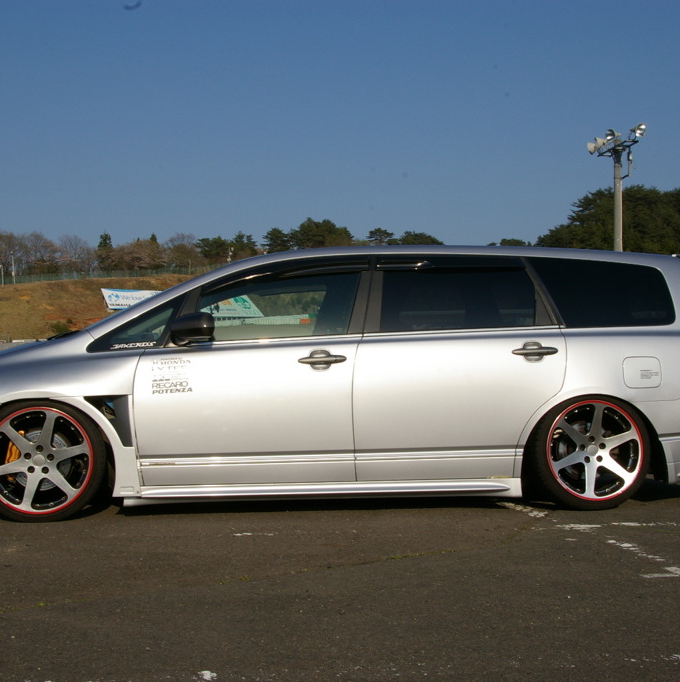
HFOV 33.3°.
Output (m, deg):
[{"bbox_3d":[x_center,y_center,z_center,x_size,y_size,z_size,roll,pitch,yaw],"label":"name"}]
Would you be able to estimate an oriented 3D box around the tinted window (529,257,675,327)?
[{"bbox_3d":[1.404,-0.265,6.095,0.820,0.375,0.110,0,-1,-8],"label":"tinted window"}]

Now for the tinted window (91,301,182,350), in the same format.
[{"bbox_3d":[-1.038,-0.079,5.753,0.440,0.255,0.100,0,-1,-8],"label":"tinted window"}]

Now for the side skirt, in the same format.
[{"bbox_3d":[-0.073,0.766,5.783,2.040,0.110,0.120,0,-1,-8],"label":"side skirt"}]

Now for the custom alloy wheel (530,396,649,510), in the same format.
[{"bbox_3d":[1.305,0.575,6.035,0.630,0.620,0.230,0,-1,-8],"label":"custom alloy wheel"}]

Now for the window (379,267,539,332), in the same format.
[{"bbox_3d":[0.628,-0.218,5.978,0.860,0.350,0.100,0,-1,-8],"label":"window"}]

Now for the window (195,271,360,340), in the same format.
[{"bbox_3d":[-0.313,-0.182,5.849,0.840,0.360,0.100,0,-1,-8],"label":"window"}]

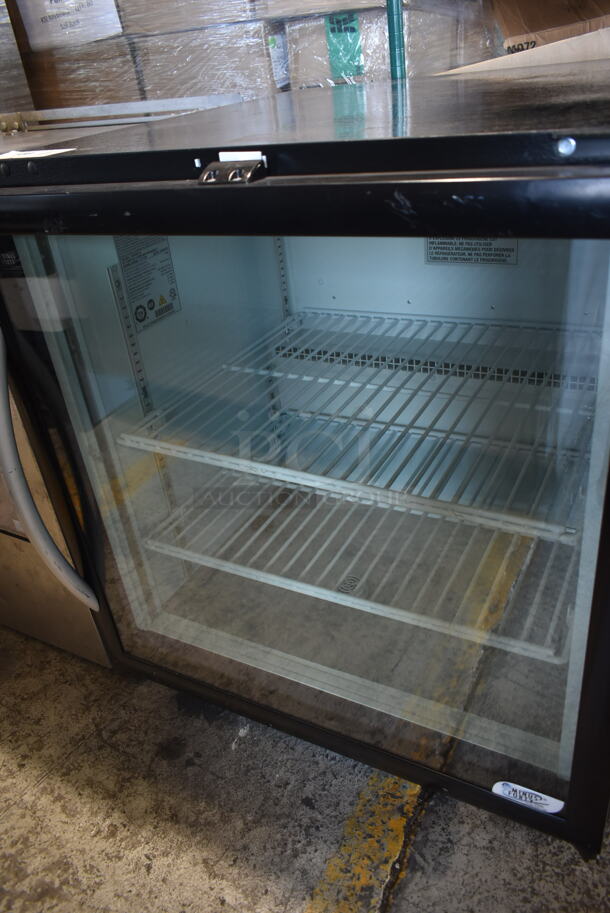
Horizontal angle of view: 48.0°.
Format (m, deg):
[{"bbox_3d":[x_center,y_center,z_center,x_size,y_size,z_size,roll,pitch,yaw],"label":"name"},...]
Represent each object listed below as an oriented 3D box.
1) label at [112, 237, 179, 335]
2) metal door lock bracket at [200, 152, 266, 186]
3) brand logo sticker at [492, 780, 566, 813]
[{"bbox_3d":[-0.207,-0.248,0.910,0.001,0.142,0.097,10,35,27],"label":"label"},{"bbox_3d":[-0.064,-0.243,0.579,0.056,0.022,0.034,10,34,27],"label":"metal door lock bracket"},{"bbox_3d":[0.242,0.371,0.746,0.074,0.028,0.001,10,35,27],"label":"brand logo sticker"}]

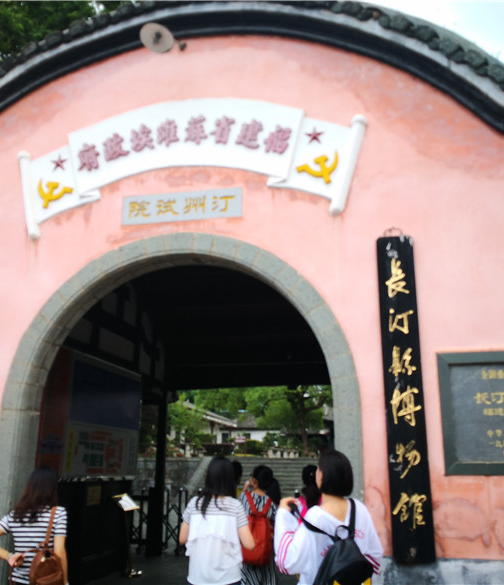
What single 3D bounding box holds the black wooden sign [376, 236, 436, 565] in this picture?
[{"bbox_3d":[1.204,0.766,4.796,0.297,2.510,0.070,-3,-16,11],"label":"black wooden sign"}]

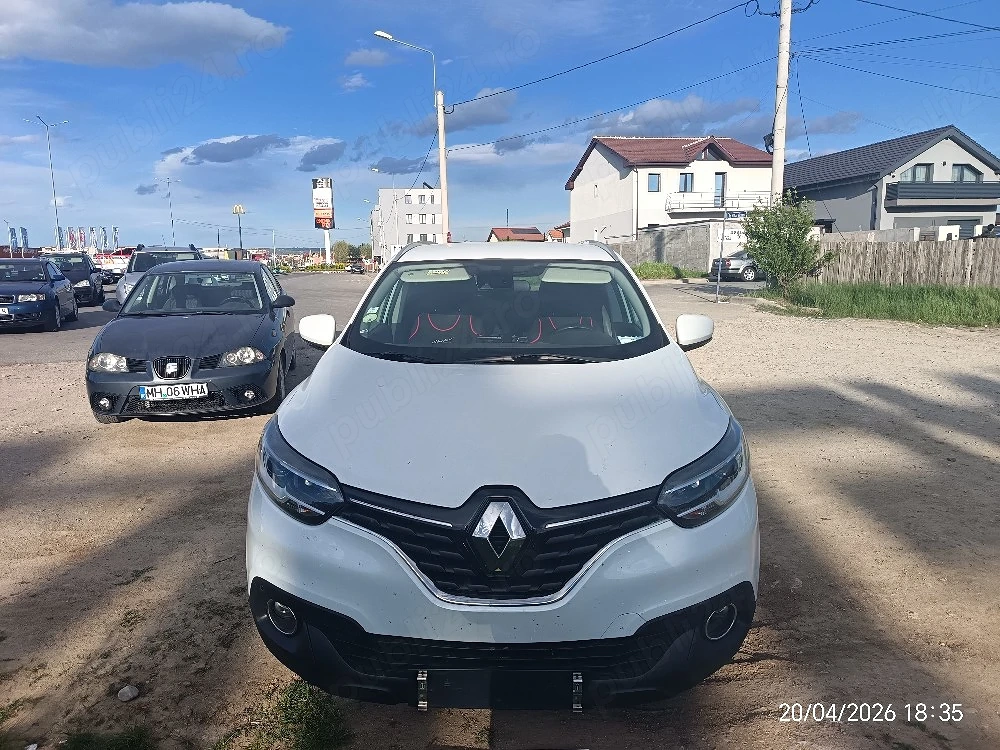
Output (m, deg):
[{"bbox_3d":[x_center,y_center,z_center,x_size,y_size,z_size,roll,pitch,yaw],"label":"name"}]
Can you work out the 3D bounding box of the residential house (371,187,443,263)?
[{"bbox_3d":[-14.486,-23.458,109.587,11.300,12.200,12.000,-1,10,-4],"label":"residential house"}]

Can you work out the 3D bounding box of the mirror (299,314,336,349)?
[{"bbox_3d":[-0.879,-0.211,3.436,0.200,0.180,0.160,0,10,1],"label":"mirror"}]

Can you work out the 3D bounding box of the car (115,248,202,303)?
[{"bbox_3d":[-6.732,-1.777,14.293,1.780,1.600,4.400,-5,11,-22],"label":"car"}]

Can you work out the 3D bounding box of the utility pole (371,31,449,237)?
[{"bbox_3d":[-3.699,-8.962,29.694,2.804,10.611,0.400,-3,11,-10],"label":"utility pole"}]

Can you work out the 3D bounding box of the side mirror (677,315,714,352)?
[{"bbox_3d":[0.971,-0.217,3.473,0.195,0.180,0.140,-1,11,0],"label":"side mirror"}]

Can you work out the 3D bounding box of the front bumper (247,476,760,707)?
[{"bbox_3d":[0.003,0.630,2.208,1.780,0.620,0.560,0,10,1],"label":"front bumper"}]

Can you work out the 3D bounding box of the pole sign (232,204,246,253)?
[{"bbox_3d":[-49.708,-27.508,132.221,2.300,10.300,0.600,-2,10,-10],"label":"pole sign"}]

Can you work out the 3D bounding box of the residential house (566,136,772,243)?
[{"bbox_3d":[12.469,-13.218,52.705,11.021,9.201,15.488,-3,11,-9],"label":"residential house"}]

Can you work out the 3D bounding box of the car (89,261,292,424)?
[{"bbox_3d":[-3.161,-0.501,7.526,1.740,1.440,3.960,-3,10,-14],"label":"car"}]

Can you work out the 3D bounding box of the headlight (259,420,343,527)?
[{"bbox_3d":[-0.636,0.308,2.253,0.390,0.250,0.500,0,10,1],"label":"headlight"}]

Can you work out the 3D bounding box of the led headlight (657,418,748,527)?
[{"bbox_3d":[0.659,0.311,2.230,0.390,0.250,0.500,0,10,1],"label":"led headlight"}]

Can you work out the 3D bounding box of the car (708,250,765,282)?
[{"bbox_3d":[11.211,-4.687,28.791,4.550,1.450,1.740,-2,11,-7],"label":"car"}]

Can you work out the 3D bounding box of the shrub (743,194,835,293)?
[{"bbox_3d":[8.308,-3.728,19.985,2.652,2.979,2.600,-1,11,0],"label":"shrub"}]

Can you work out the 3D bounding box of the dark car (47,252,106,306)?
[{"bbox_3d":[-13.423,-2.989,21.506,1.780,1.490,4.250,-4,11,-24],"label":"dark car"}]

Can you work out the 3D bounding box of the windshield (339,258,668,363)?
[{"bbox_3d":[0.022,-0.300,3.347,1.500,0.130,0.861,-1,40,0],"label":"windshield"}]

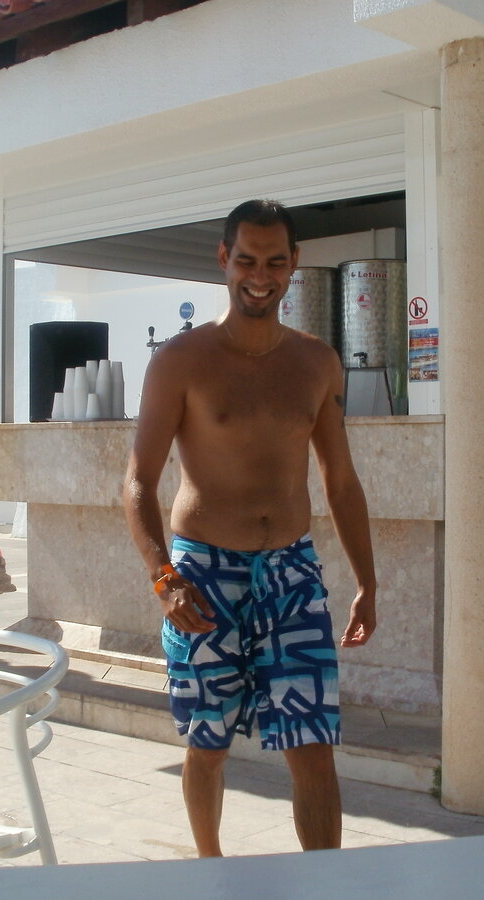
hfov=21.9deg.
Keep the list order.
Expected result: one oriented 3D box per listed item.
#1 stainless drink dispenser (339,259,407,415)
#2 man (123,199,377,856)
[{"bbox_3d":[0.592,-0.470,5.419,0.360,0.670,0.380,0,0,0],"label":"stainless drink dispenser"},{"bbox_3d":[0.018,0.292,2.931,0.550,1.740,0.420,0,0,-21],"label":"man"}]

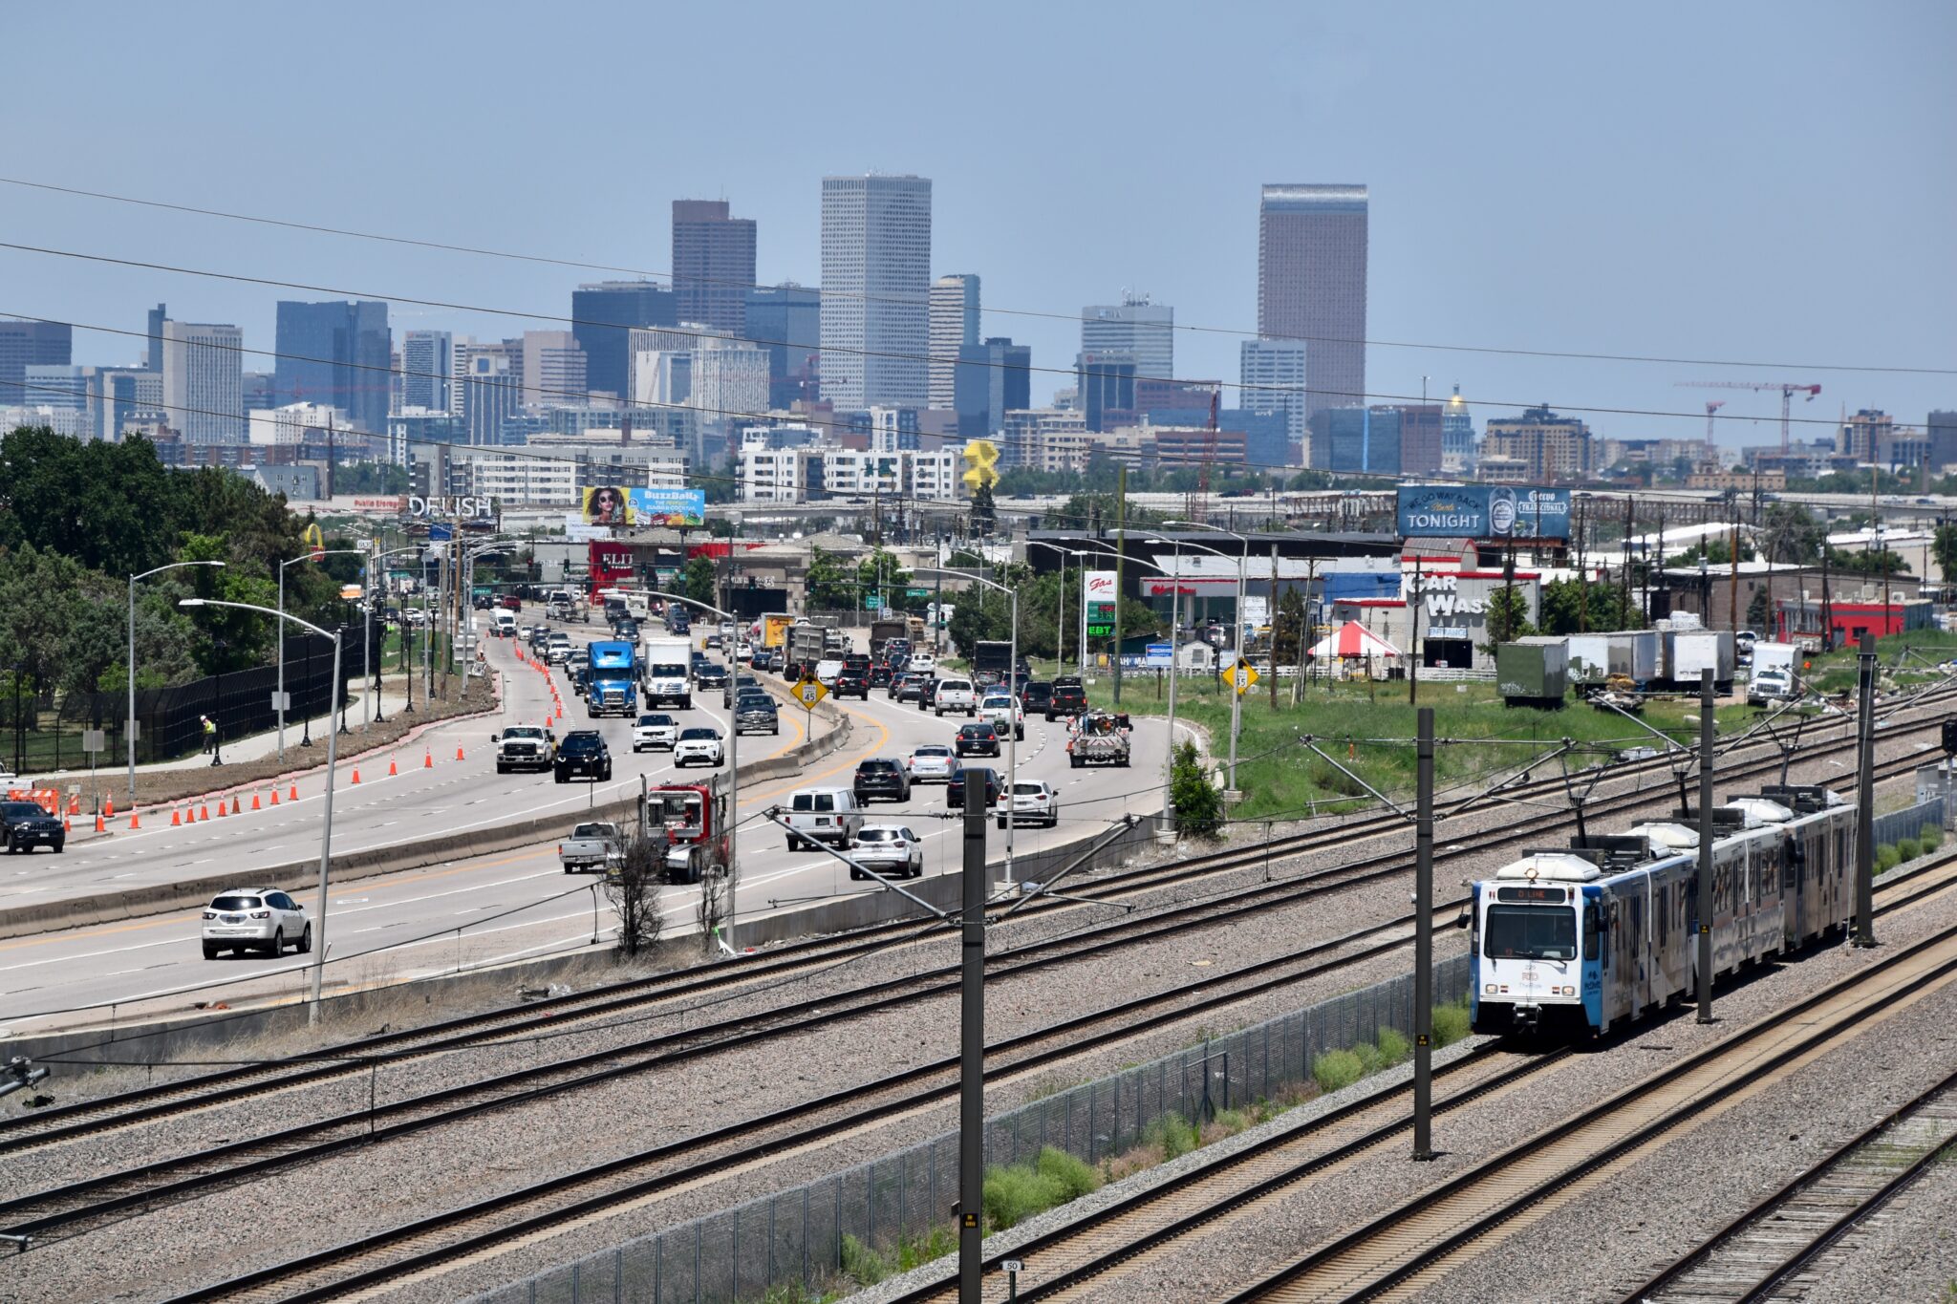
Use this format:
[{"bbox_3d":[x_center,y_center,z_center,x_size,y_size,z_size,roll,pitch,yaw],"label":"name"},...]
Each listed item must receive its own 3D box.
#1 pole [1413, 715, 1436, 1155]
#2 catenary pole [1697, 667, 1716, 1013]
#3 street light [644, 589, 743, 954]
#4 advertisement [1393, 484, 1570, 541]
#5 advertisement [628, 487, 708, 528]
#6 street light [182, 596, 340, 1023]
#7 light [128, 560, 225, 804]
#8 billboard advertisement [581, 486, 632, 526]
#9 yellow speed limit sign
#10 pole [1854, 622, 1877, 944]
[{"bbox_3d":[7.540,4.745,168.000,0.330,7.670,0.330,1,1,10],"label":"pole"},{"bbox_3d":[15.467,4.107,211.500,0.330,7.570,0.330,1,1,10],"label":"catenary pole"},{"bbox_3d":[-7.760,2.994,248.700,3.400,9.050,0.350,1,1,10],"label":"street light"},{"bbox_3d":[43.650,-12.019,858.000,14.800,4.500,0.700,0,1,3],"label":"advertisement"},{"bbox_3d":[-37.036,-17.229,1187.000,9.200,4.450,0.600,0,1,-2],"label":"advertisement"},{"bbox_3d":[-15.551,3.397,213.900,3.550,9.200,0.350,2,1,10],"label":"street light"},{"bbox_3d":[-29.811,1.138,370.000,3.550,9.050,0.350,0,1,5],"label":"light"},{"bbox_3d":[-44.333,-17.339,1187.000,5.700,4.450,0.600,0,1,-2],"label":"billboard advertisement"},{"bbox_3d":[10.826,1.009,410.000,1.530,1.530,0.080,0,1,2],"label":"yellow speed limit sign"},{"bbox_3d":[22.209,3.457,249.000,0.450,7.900,0.450,1,1,10],"label":"pole"}]

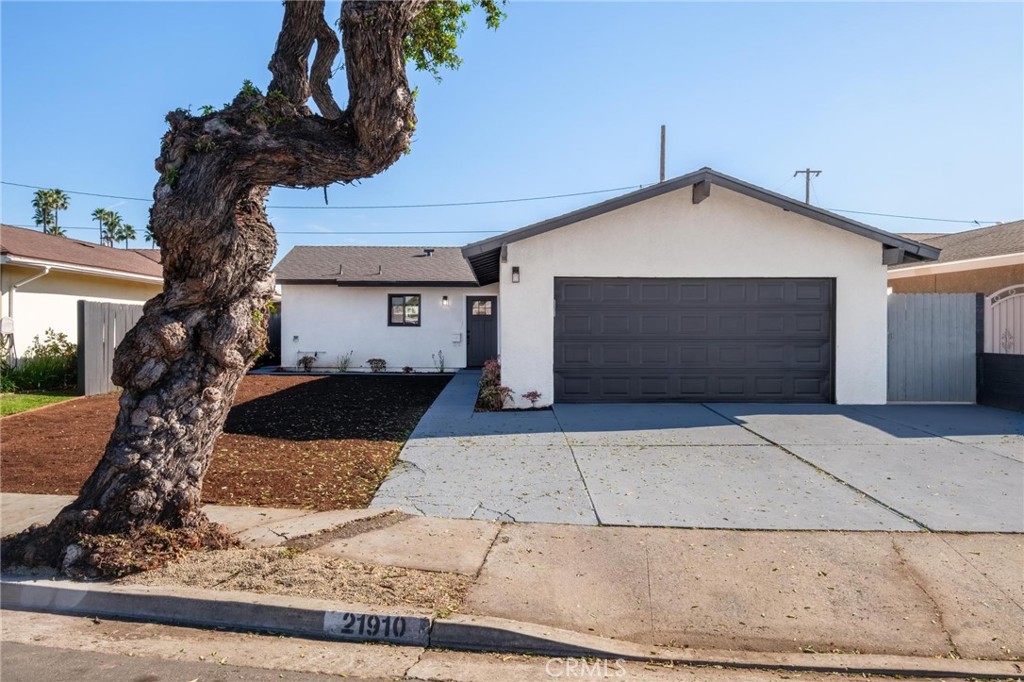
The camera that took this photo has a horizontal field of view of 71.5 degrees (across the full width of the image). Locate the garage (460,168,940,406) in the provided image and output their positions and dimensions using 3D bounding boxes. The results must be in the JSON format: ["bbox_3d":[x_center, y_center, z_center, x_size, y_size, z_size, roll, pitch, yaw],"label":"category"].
[{"bbox_3d":[3.080,-0.840,15.100,7.750,3.900,7.100,0,0,0],"label":"garage"}]

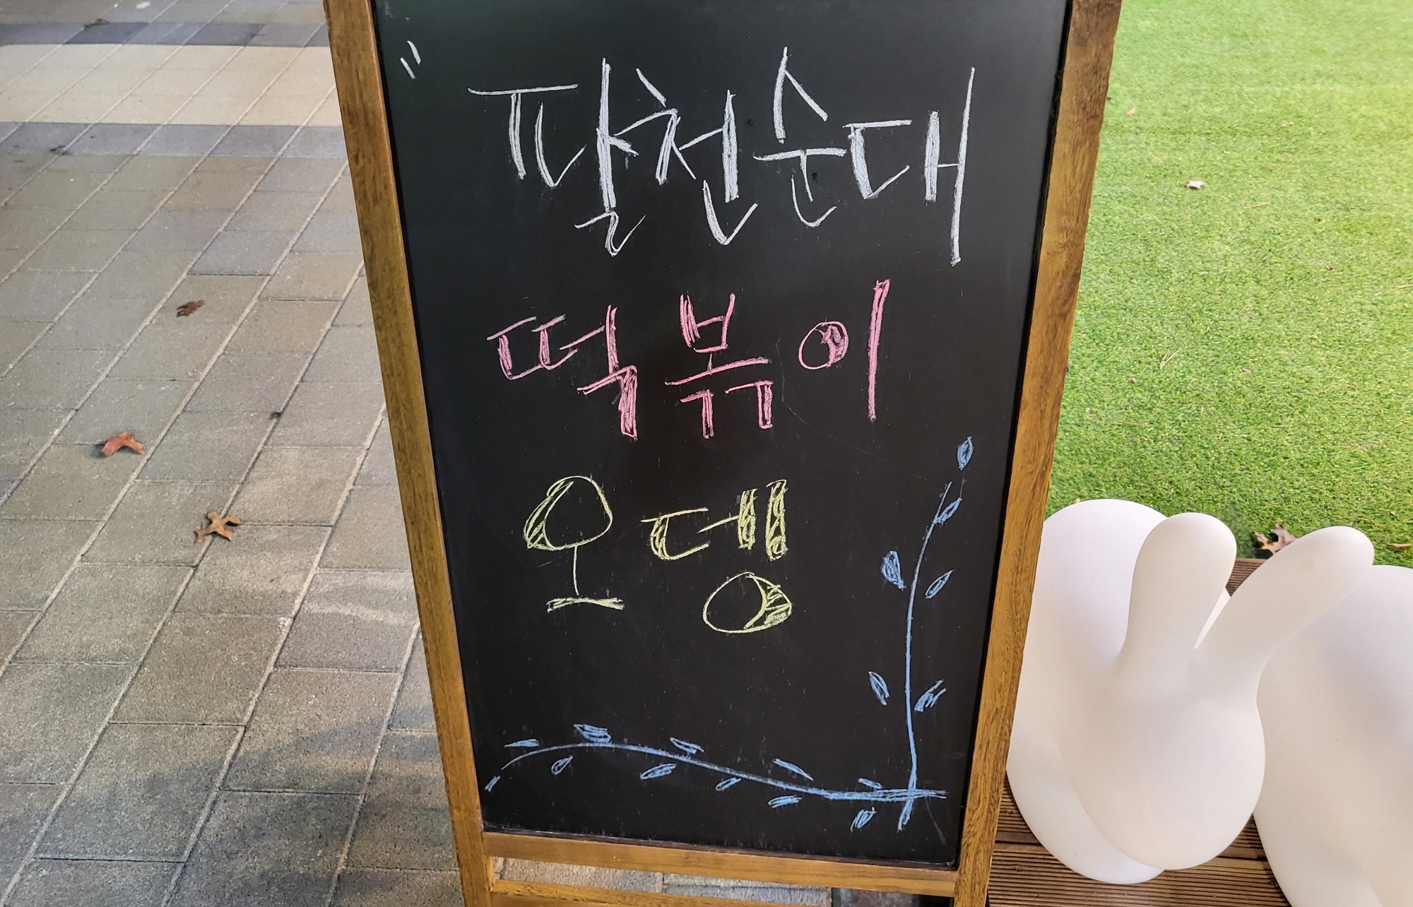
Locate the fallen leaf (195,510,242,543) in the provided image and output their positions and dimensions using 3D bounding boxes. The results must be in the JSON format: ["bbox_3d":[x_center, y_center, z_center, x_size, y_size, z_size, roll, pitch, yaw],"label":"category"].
[{"bbox_3d":[-0.849,0.128,1.844,0.081,0.013,0.074,0,40,0],"label":"fallen leaf"}]

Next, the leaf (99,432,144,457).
[{"bbox_3d":[-1.104,-0.017,2.007,0.083,0.026,0.042,0,40,0],"label":"leaf"}]

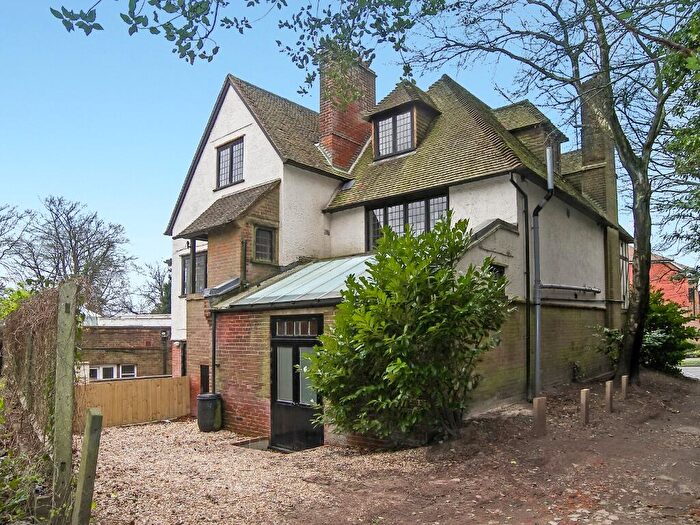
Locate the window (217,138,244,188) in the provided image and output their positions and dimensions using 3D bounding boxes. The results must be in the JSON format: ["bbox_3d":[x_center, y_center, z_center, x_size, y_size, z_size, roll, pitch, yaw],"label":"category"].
[{"bbox_3d":[-3.310,-2.744,14.587,1.200,1.200,0.140,-7,-10,40],"label":"window"}]

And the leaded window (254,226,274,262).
[{"bbox_3d":[-2.022,-0.438,12.483,0.120,0.790,0.610,-7,-10,40],"label":"leaded window"}]

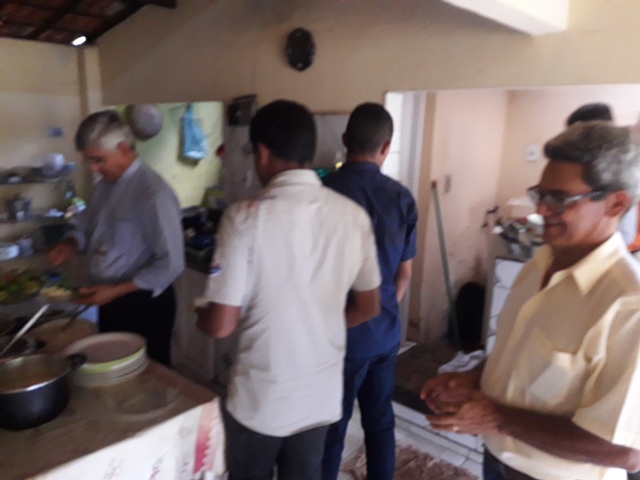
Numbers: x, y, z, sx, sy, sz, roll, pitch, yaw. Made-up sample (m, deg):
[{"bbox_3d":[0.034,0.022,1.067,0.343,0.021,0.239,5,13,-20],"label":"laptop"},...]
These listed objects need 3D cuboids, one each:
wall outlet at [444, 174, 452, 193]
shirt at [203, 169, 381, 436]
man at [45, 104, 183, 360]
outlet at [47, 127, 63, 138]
[{"bbox_3d":[0.988,-0.434,3.980,0.020,0.120,0.080,12,16,40],"label":"wall outlet"},{"bbox_3d":[-0.094,0.163,1.485,0.470,0.750,0.300,-2,12,-18],"label":"shirt"},{"bbox_3d":[-0.755,0.386,1.933,0.450,1.670,0.530,-9,16,-41],"label":"man"},{"bbox_3d":[-2.410,-0.976,4.700,0.020,0.085,0.125,12,16,40],"label":"outlet"}]

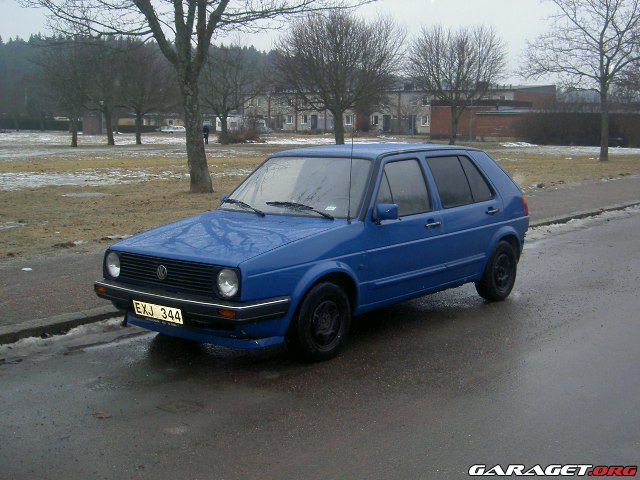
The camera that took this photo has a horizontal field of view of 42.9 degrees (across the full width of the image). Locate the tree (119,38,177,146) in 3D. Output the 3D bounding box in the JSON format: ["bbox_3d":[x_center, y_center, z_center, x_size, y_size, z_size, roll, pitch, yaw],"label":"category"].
[{"bbox_3d":[-14.419,-12.413,68.000,5.183,8.861,5.200,-1,8,0],"label":"tree"}]

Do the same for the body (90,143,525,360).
[{"bbox_3d":[0.218,-0.051,6.779,1.690,1.415,3.990,5,10,40],"label":"body"}]

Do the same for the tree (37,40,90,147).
[{"bbox_3d":[-19.825,-11.345,63.000,4.259,8.209,4.600,-1,8,0],"label":"tree"}]

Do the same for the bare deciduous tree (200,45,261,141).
[{"bbox_3d":[-7.634,-12.362,69.000,5.344,8.440,5.300,-1,8,0],"label":"bare deciduous tree"}]

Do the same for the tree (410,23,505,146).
[{"bbox_3d":[11.325,-12.786,67.000,8.071,9.924,8.000,-1,8,0],"label":"tree"}]

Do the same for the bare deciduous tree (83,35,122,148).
[{"bbox_3d":[-17.484,-12.007,66.000,3.245,8.681,4.200,-1,8,0],"label":"bare deciduous tree"}]

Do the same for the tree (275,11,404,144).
[{"bbox_3d":[1.510,-12.507,63.000,10.068,10.532,9.800,-1,8,0],"label":"tree"}]

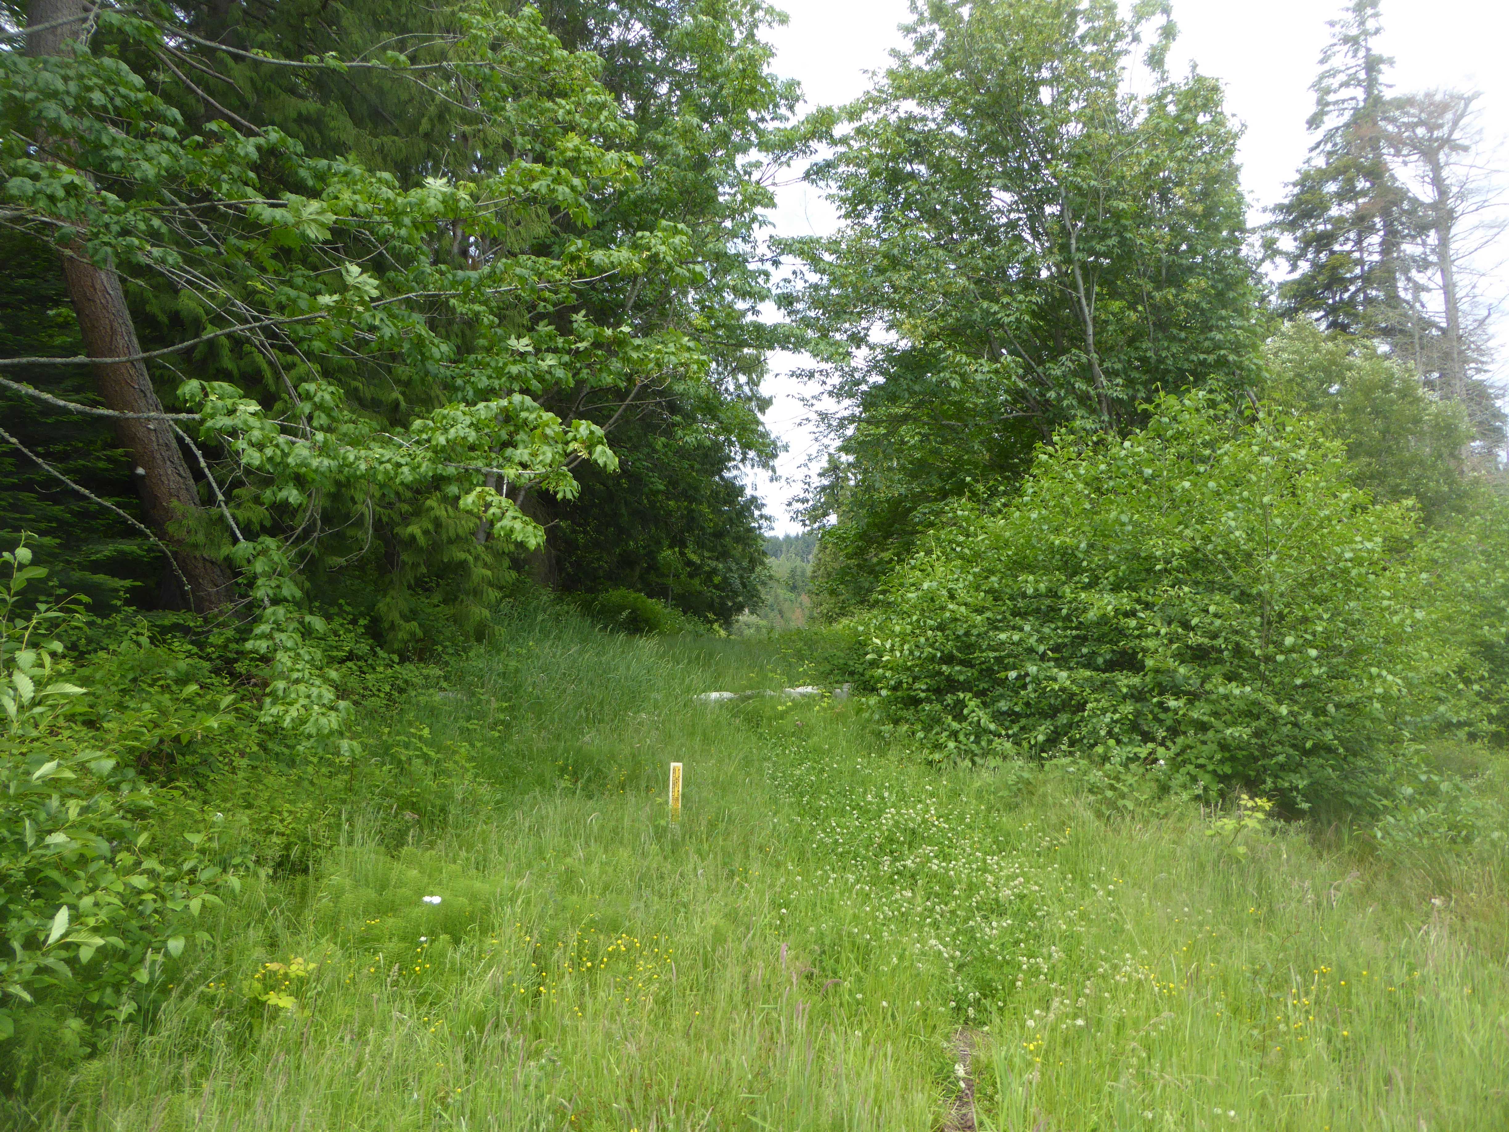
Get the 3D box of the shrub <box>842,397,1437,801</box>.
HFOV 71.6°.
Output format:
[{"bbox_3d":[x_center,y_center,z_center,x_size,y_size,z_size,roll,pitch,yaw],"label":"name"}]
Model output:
[{"bbox_3d":[3.180,0.120,8.800,4.600,3.300,3.800,-3,-4,14],"label":"shrub"}]

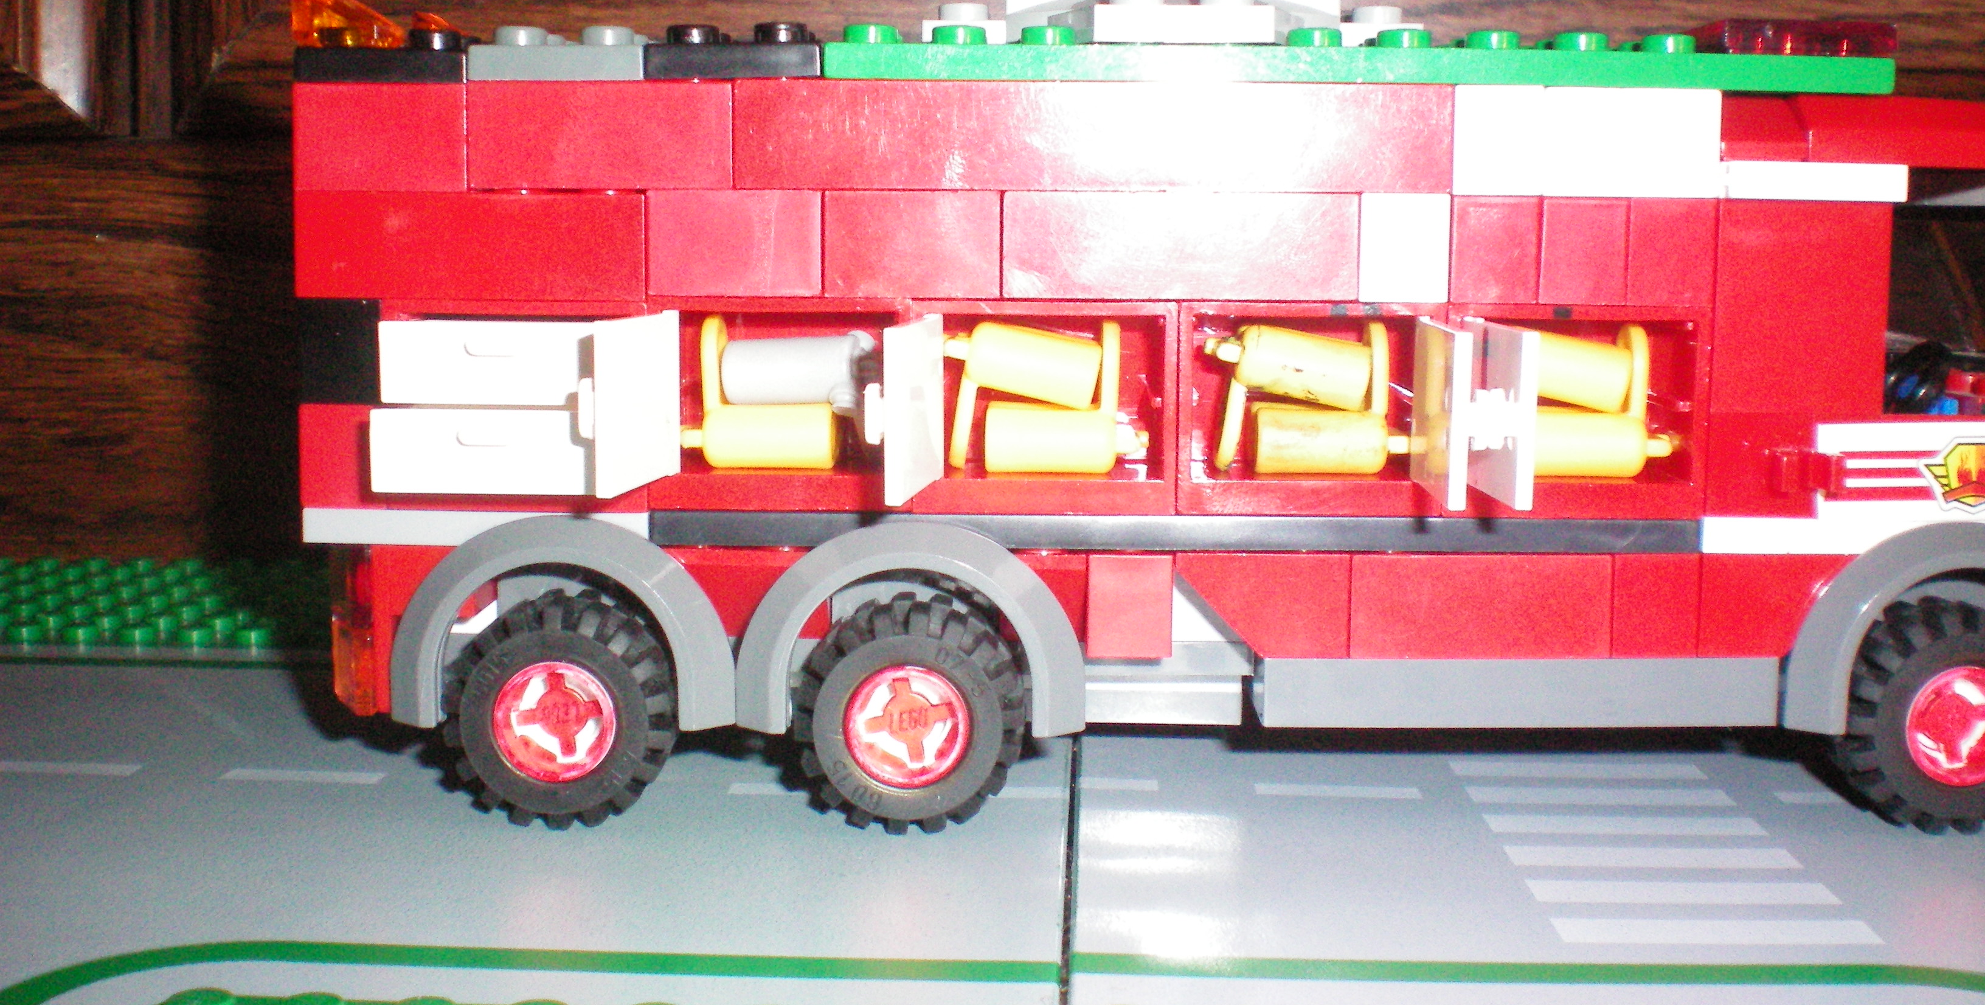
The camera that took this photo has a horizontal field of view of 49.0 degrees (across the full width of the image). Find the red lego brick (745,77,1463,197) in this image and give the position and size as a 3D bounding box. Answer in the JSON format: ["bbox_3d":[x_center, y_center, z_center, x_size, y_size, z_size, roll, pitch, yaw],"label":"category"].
[{"bbox_3d":[0.009,-0.033,0.196,0.064,0.010,0.008,1,7,1],"label":"red lego brick"}]

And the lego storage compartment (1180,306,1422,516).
[{"bbox_3d":[0.029,-0.009,0.204,0.024,0.019,0.016,0,7,1],"label":"lego storage compartment"}]

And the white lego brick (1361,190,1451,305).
[{"bbox_3d":[0.037,-0.023,0.200,0.008,0.010,0.008,0,6,1],"label":"white lego brick"}]

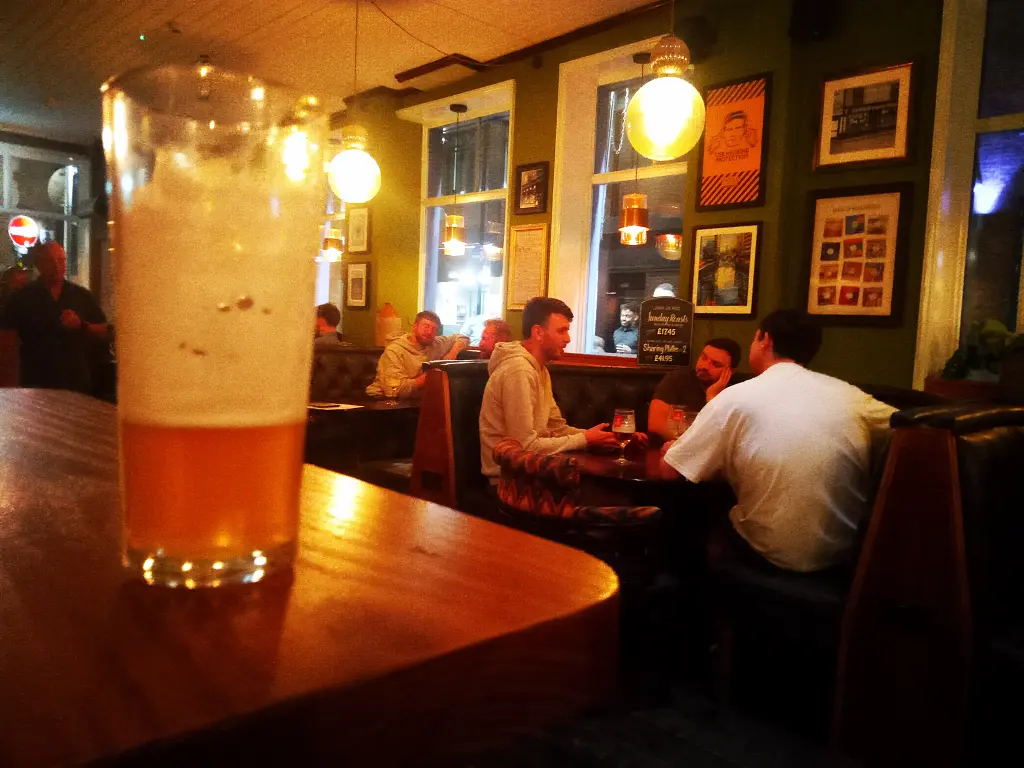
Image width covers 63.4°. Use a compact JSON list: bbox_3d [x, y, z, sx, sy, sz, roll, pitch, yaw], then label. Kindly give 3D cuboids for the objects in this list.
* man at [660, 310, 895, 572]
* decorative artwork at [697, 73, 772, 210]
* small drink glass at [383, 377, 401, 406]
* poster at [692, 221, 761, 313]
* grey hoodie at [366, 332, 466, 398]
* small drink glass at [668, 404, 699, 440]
[{"bbox_3d":[0.830,0.409,2.830,0.700,1.270,0.760,2,3,-12],"label":"man"},{"bbox_3d":[1.224,-1.314,4.555,0.030,0.702,0.416,0,5,-45],"label":"decorative artwork"},{"bbox_3d":[-0.669,0.026,4.600,0.085,0.170,0.085,2,5,0],"label":"small drink glass"},{"bbox_3d":[1.185,-0.631,4.600,0.030,0.514,0.418,0,5,-45],"label":"poster"},{"bbox_3d":[-0.600,-0.046,5.200,0.620,0.600,0.450,2,5,-8],"label":"grey hoodie"},{"bbox_3d":[0.641,0.191,3.150,0.088,0.190,0.088,-2,7,-43],"label":"small drink glass"}]

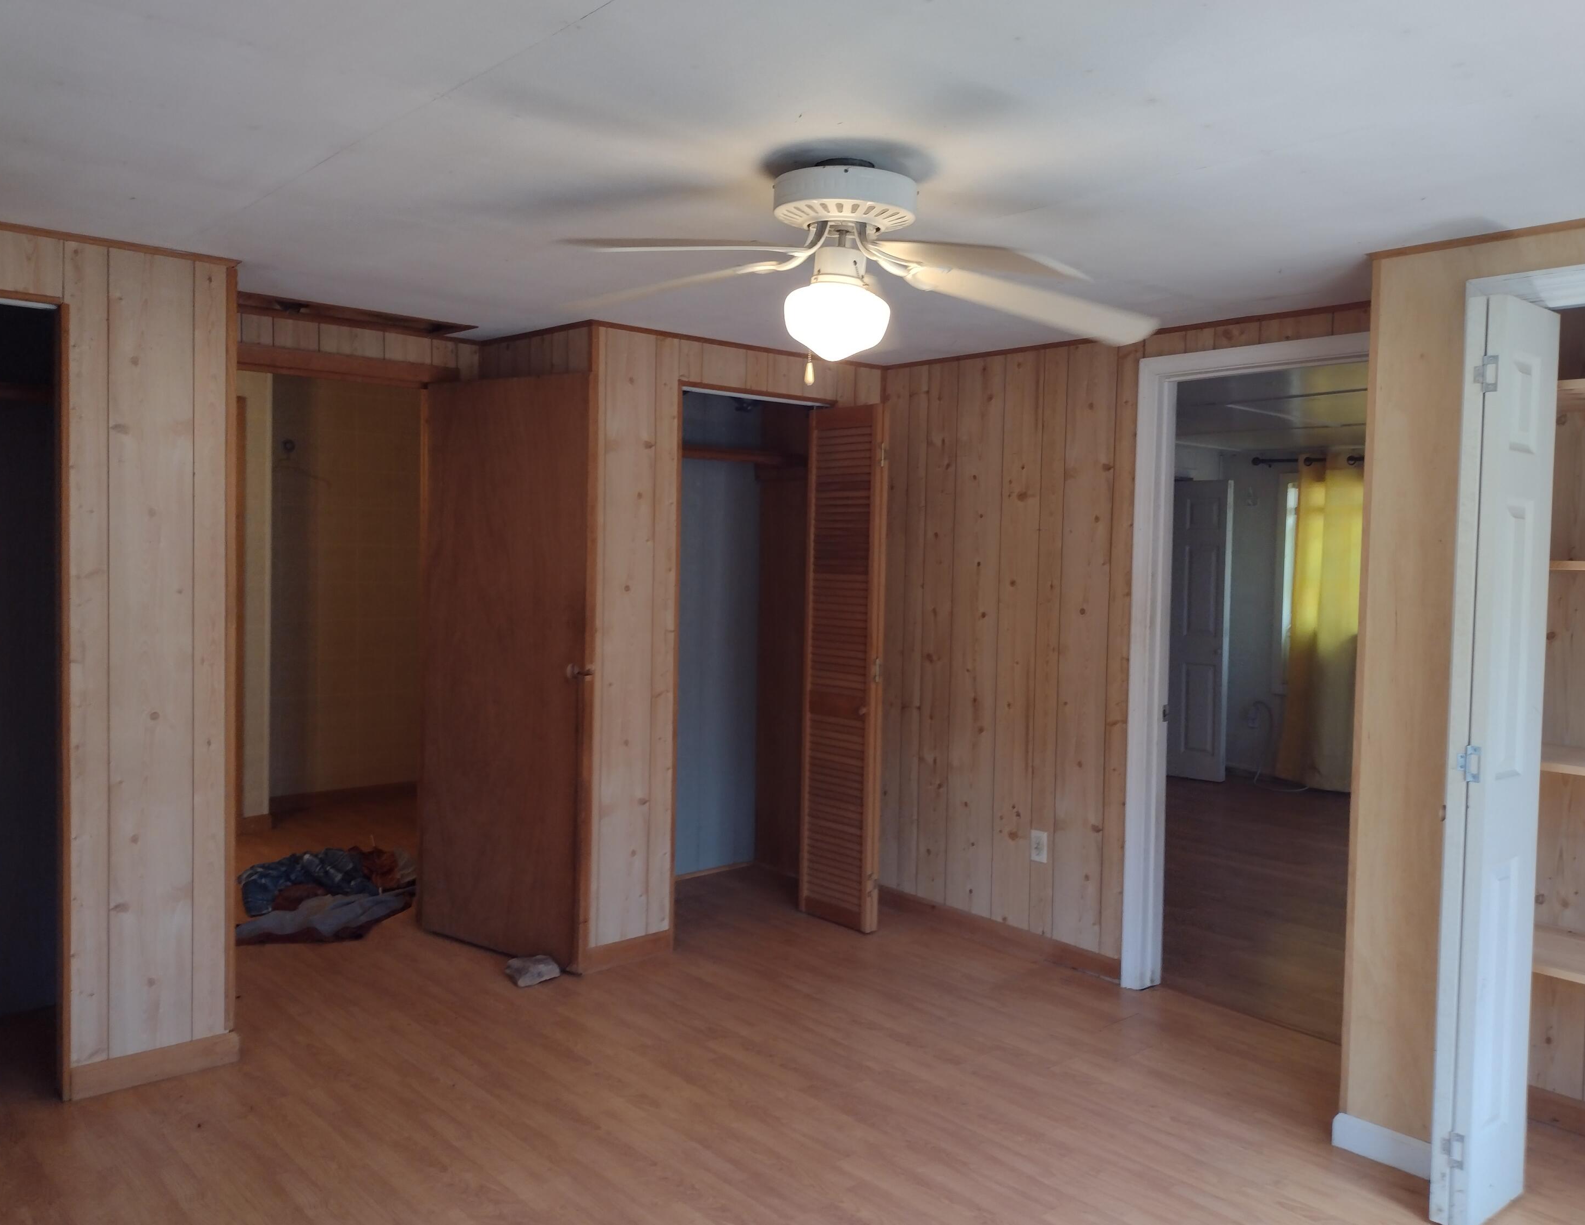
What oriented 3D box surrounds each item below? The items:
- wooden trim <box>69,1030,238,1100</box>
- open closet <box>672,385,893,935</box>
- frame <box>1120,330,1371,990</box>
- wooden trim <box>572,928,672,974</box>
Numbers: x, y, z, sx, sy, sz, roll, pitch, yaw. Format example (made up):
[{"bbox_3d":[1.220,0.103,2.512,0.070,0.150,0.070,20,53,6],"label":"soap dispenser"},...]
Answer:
[{"bbox_3d":[-1.711,1.214,3.429,0.425,0.087,0.022,-1,3,-41],"label":"wooden trim"},{"bbox_3d":[-0.241,0.195,4.992,0.825,2.055,0.786,-1,3,-41],"label":"open closet"},{"bbox_3d":[1.492,0.234,3.989,0.130,2.128,0.950,-1,3,-41],"label":"frame"},{"bbox_3d":[-0.584,1.193,4.499,0.400,0.087,0.022,-1,3,-41],"label":"wooden trim"}]

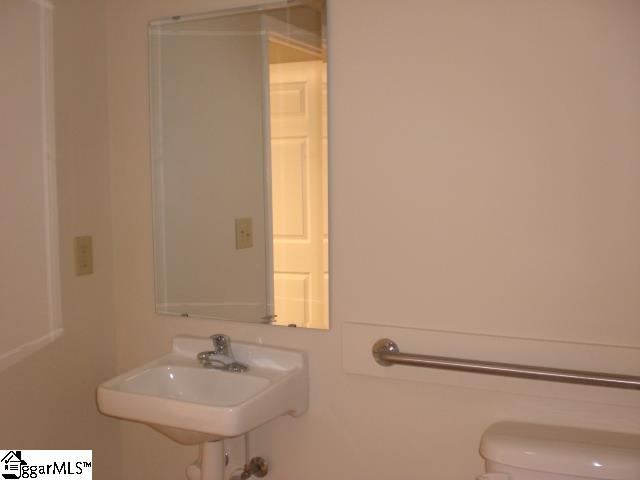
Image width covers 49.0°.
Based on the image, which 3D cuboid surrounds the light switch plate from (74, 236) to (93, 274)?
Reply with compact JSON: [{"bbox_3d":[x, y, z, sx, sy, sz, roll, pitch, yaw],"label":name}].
[{"bbox_3d":[-0.721,0.048,2.149,0.008,0.115,0.071,2,5,26],"label":"light switch plate"}]

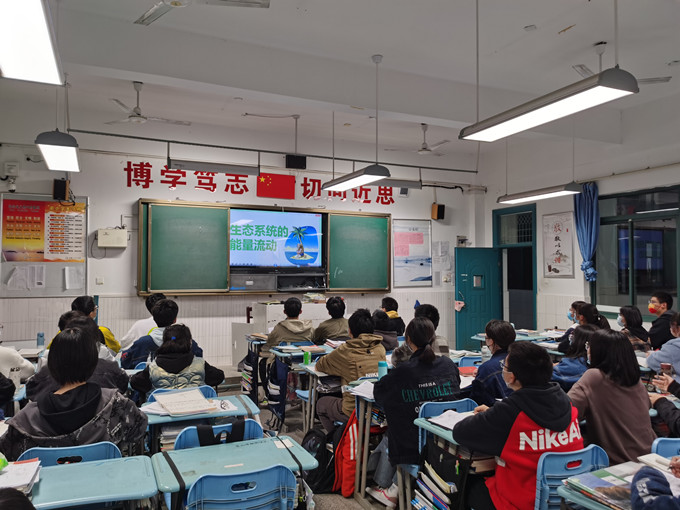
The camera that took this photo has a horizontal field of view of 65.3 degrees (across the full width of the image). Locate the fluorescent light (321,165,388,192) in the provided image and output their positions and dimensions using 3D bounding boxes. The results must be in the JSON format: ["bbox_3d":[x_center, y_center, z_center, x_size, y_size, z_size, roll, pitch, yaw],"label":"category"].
[{"bbox_3d":[0.156,-0.874,6.128,0.280,0.120,1.220,1,-2,-25],"label":"fluorescent light"}]

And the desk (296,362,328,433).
[{"bbox_3d":[0.011,1.304,4.316,0.600,0.770,0.420,1,-2,-24],"label":"desk"}]

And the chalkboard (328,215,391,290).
[{"bbox_3d":[0.330,-0.053,8.685,1.120,1.240,0.060,1,-2,-24],"label":"chalkboard"}]

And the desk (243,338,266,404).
[{"bbox_3d":[-0.792,1.377,6.279,0.610,0.745,0.410,1,-2,-24],"label":"desk"}]

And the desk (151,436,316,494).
[{"bbox_3d":[-0.465,1.263,2.294,0.630,0.750,0.410,1,-2,-25],"label":"desk"}]

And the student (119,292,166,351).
[{"bbox_3d":[-1.946,1.091,5.562,0.580,1.340,0.750,1,-2,-25],"label":"student"}]

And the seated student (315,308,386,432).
[{"bbox_3d":[0.094,1.073,4.187,0.560,1.280,0.750,1,-3,-30],"label":"seated student"}]

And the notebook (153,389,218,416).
[{"bbox_3d":[-0.904,0.853,3.109,0.270,0.030,0.220,2,20,-36],"label":"notebook"}]

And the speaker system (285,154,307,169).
[{"bbox_3d":[-0.629,-1.327,7.612,0.270,0.165,0.125,1,-2,-24],"label":"speaker system"}]

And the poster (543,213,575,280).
[{"bbox_3d":[3.431,-0.144,8.323,0.025,1.020,0.600,1,-2,-24],"label":"poster"}]

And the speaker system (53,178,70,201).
[{"bbox_3d":[-3.614,-0.831,6.893,0.155,0.265,0.175,2,2,-15],"label":"speaker system"}]

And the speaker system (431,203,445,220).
[{"bbox_3d":[1.719,-0.741,9.266,0.155,0.265,0.175,1,2,-24],"label":"speaker system"}]

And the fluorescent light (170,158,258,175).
[{"bbox_3d":[-1.660,-1.173,7.081,1.200,0.118,0.130,1,-2,-24],"label":"fluorescent light"}]

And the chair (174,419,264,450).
[{"bbox_3d":[-0.668,1.225,2.757,0.430,0.800,0.480,1,-2,-24],"label":"chair"}]

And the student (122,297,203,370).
[{"bbox_3d":[-1.546,1.032,4.589,0.600,1.300,0.750,1,-2,-19],"label":"student"}]

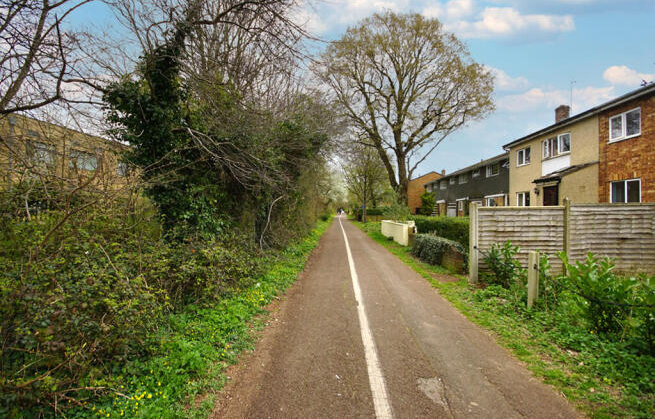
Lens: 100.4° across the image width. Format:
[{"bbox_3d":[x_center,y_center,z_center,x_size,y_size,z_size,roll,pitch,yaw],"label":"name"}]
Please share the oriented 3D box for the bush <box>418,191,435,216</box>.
[{"bbox_3d":[10.600,-0.100,29.200,1.750,3.400,1.750,0,0,0],"label":"bush"}]

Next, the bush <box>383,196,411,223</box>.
[{"bbox_3d":[4.200,0.420,16.700,1.750,2.300,1.700,0,0,0],"label":"bush"}]

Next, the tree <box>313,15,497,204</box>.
[{"bbox_3d":[6.900,-8.300,26.000,16.300,19.800,15.800,0,0,0],"label":"tree"}]

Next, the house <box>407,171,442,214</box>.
[{"bbox_3d":[16.600,-1.900,45.500,8.600,7.000,8.500,0,0,6],"label":"house"}]

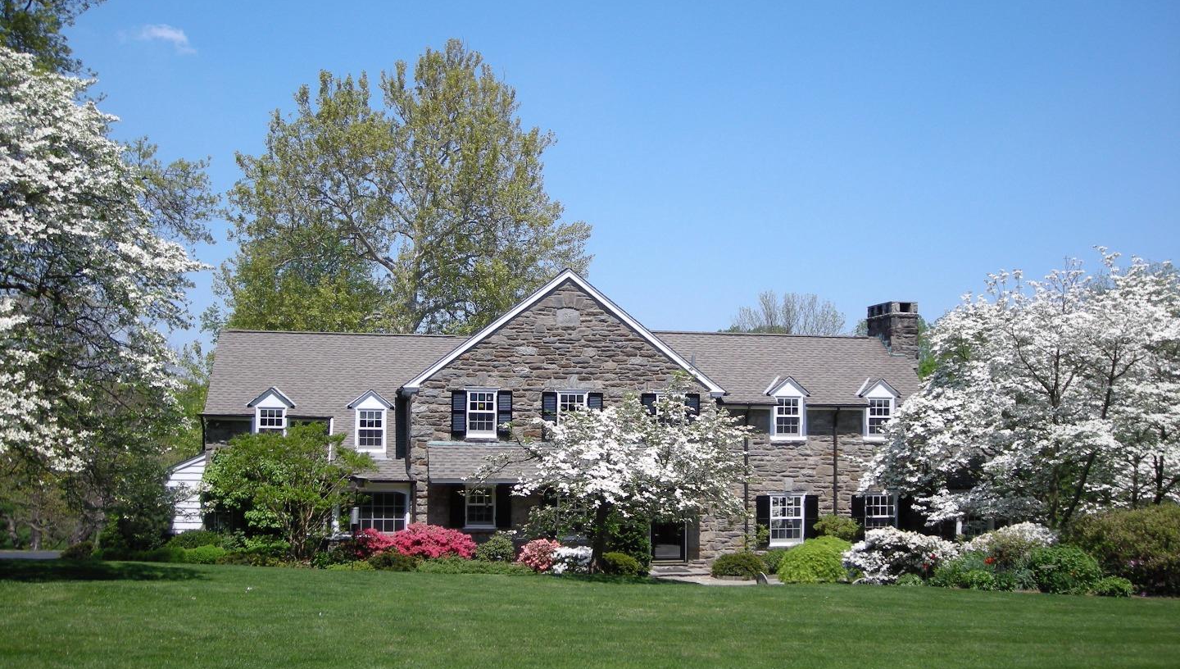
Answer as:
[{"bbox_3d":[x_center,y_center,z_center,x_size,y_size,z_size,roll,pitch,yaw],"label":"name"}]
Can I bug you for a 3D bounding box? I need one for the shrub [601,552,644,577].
[{"bbox_3d":[0.944,6.632,34.400,1.220,0.740,1.150,1,-3,-9],"label":"shrub"}]

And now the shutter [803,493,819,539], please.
[{"bbox_3d":[6.707,5.588,36.221,0.474,1.425,0.050,1,-6,-11],"label":"shutter"}]

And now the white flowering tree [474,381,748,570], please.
[{"bbox_3d":[0.579,3.950,33.300,7.670,5.350,6.900,1,-3,-9],"label":"white flowering tree"}]

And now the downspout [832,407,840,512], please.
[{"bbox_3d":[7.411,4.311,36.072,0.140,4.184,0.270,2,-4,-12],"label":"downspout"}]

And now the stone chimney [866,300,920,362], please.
[{"bbox_3d":[10.164,-0.065,39.999,1.000,1.900,1.800,2,-4,-12],"label":"stone chimney"}]

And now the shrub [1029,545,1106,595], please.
[{"bbox_3d":[11.243,5.556,28.200,1.800,1.130,1.550,2,-4,-12],"label":"shrub"}]

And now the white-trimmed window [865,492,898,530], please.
[{"bbox_3d":[8.885,5.547,36.446,1.120,1.424,0.150,2,-4,-12],"label":"white-trimmed window"}]

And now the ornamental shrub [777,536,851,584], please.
[{"bbox_3d":[6.515,6.556,34.700,2.170,1.390,2.000,1,-3,-9],"label":"ornamental shrub"}]

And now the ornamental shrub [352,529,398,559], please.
[{"bbox_3d":[-5.928,5.801,33.000,1.280,0.880,1.100,2,-4,-12],"label":"ornamental shrub"}]

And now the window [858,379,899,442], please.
[{"bbox_3d":[8.798,2.362,37.041,1.330,1.918,1.000,2,-4,-12],"label":"window"}]

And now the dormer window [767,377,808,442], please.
[{"bbox_3d":[5.951,2.329,36.808,1.319,1.950,0.950,1,-6,-11],"label":"dormer window"}]

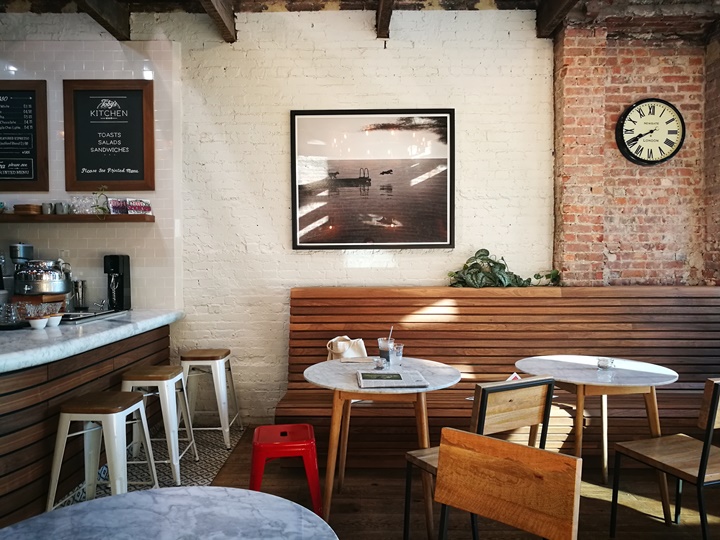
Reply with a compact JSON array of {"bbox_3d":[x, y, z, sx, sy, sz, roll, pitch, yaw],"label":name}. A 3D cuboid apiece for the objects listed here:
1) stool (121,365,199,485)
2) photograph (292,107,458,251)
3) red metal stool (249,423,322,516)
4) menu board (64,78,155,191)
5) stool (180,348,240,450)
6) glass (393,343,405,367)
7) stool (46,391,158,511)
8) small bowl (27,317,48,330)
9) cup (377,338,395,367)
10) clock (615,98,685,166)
[{"bbox_3d":[-1.283,0.948,3.513,0.434,0.638,0.434,0,2,0],"label":"stool"},{"bbox_3d":[0.110,-0.711,4.439,1.281,1.090,0.040,0,2,0],"label":"photograph"},{"bbox_3d":[-0.385,1.063,2.876,0.392,0.452,0.392,0,2,-8],"label":"red metal stool"},{"bbox_3d":[-1.950,-1.047,4.395,0.684,0.858,0.035,0,2,0],"label":"menu board"},{"bbox_3d":[-1.120,0.928,4.115,0.434,0.638,0.434,0,2,0],"label":"stool"},{"bbox_3d":[0.209,0.466,3.062,0.064,0.119,0.064,0,2,0],"label":"glass"},{"bbox_3d":[-1.286,0.970,2.831,0.434,0.638,0.434,0,2,5],"label":"stool"},{"bbox_3d":[-1.923,0.319,3.364,0.104,0.066,0.104,0,2,0],"label":"small bowl"},{"bbox_3d":[0.144,0.451,3.097,0.090,0.147,0.090,0,2,0],"label":"cup"},{"bbox_3d":[2.165,-1.023,4.191,0.497,0.497,0.085,0,2,0],"label":"clock"}]

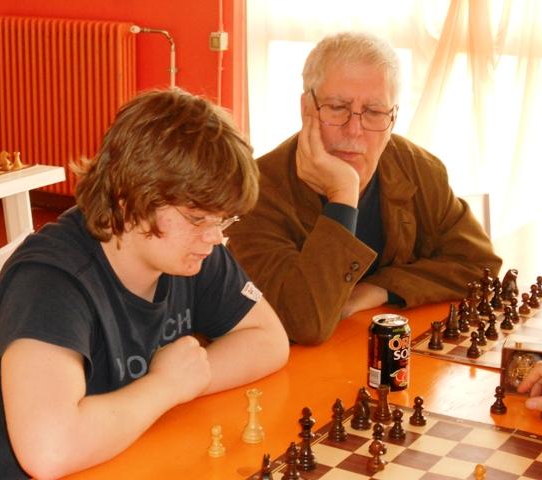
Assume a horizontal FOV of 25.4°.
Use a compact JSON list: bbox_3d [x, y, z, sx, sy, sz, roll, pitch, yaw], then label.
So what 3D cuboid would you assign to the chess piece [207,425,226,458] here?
[{"bbox_3d":[-0.077,0.279,1.681,0.025,0.043,0.025,0,14,0],"label":"chess piece"}]

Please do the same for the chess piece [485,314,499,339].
[{"bbox_3d":[0.394,0.153,2.136,0.024,0.045,0.024,0,14,0],"label":"chess piece"}]

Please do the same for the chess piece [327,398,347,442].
[{"bbox_3d":[0.095,0.251,1.685,0.025,0.059,0.025,0,14,0],"label":"chess piece"}]

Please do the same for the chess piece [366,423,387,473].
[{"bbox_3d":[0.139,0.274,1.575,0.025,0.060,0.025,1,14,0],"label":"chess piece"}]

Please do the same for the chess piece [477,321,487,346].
[{"bbox_3d":[0.362,0.161,2.065,0.025,0.045,0.025,9,16,29],"label":"chess piece"}]

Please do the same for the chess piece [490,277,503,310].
[{"bbox_3d":[0.426,0.102,2.260,0.025,0.064,0.025,9,16,29],"label":"chess piece"}]

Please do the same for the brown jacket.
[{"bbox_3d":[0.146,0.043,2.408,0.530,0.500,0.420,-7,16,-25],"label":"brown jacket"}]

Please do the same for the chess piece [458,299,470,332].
[{"bbox_3d":[0.345,0.134,2.144,0.024,0.058,0.024,0,14,0],"label":"chess piece"}]

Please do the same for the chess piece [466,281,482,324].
[{"bbox_3d":[0.367,0.118,2.164,0.027,0.080,0.027,9,16,29],"label":"chess piece"}]

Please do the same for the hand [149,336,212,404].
[{"bbox_3d":[-0.140,0.201,1.860,0.100,0.088,0.080,-13,19,-41],"label":"hand"}]

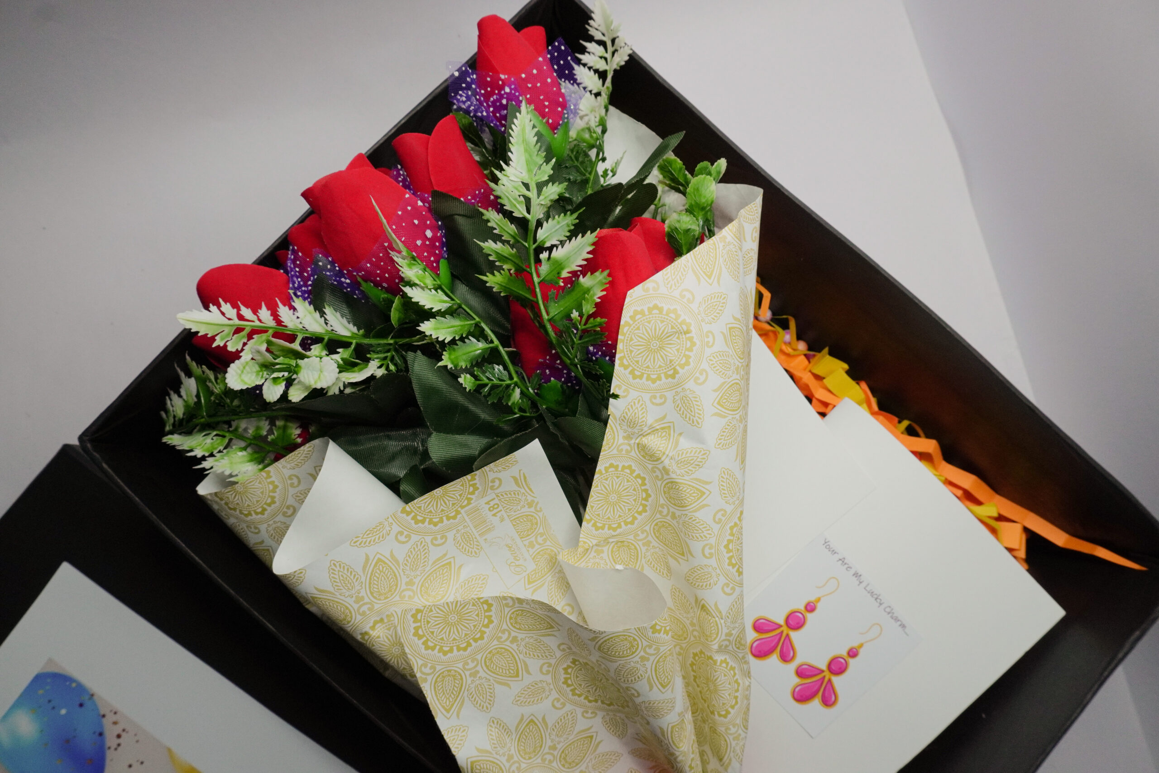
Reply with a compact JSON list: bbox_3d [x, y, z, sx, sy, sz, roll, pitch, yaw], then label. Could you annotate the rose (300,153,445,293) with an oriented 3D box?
[{"bbox_3d":[-0.090,-0.071,0.335,0.049,0.049,0.061,-41,99,-6],"label":"rose"}]

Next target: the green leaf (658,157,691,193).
[{"bbox_3d":[0.048,-0.106,0.390,0.013,0.006,0.021,-39,99,2],"label":"green leaf"}]

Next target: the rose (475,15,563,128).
[{"bbox_3d":[-0.030,-0.160,0.395,0.042,0.042,0.056,-21,93,-5],"label":"rose"}]

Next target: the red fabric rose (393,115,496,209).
[{"bbox_3d":[-0.067,-0.111,0.385,0.044,0.044,0.053,-31,93,-6],"label":"red fabric rose"}]

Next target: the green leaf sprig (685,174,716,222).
[{"bbox_3d":[0.060,-0.094,0.385,0.015,0.006,0.024,-5,105,10],"label":"green leaf sprig"}]

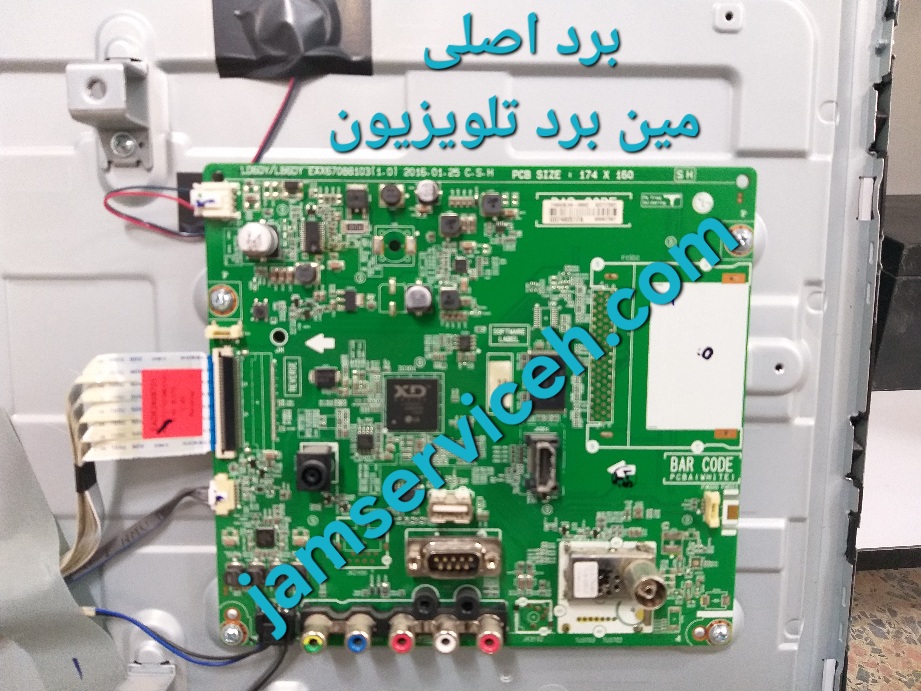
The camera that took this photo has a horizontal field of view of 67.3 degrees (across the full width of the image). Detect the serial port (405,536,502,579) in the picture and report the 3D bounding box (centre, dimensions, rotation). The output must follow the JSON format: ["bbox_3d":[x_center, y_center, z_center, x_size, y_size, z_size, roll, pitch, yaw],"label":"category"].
[{"bbox_3d":[-0.002,0.068,0.224,0.031,0.013,0.015,0,7,0],"label":"serial port"}]

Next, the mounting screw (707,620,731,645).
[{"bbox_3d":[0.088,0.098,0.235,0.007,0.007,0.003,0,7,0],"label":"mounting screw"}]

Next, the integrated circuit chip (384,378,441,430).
[{"bbox_3d":[-0.015,0.019,0.225,0.017,0.017,0.002,0,7,0],"label":"integrated circuit chip"}]

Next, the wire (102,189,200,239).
[{"bbox_3d":[-0.098,-0.042,0.220,0.029,0.015,0.010,0,7,0],"label":"wire"}]

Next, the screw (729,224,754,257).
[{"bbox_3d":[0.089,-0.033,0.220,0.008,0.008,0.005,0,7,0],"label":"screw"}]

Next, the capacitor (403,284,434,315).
[{"bbox_3d":[-0.013,-0.015,0.218,0.008,0.008,0.008,0,7,0],"label":"capacitor"}]

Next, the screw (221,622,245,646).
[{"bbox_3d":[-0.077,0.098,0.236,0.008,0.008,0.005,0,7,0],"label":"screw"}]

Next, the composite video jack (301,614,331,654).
[{"bbox_3d":[-0.047,0.094,0.225,0.009,0.009,0.010,0,7,0],"label":"composite video jack"}]

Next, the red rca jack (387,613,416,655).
[{"bbox_3d":[-0.019,0.094,0.225,0.009,0.009,0.010,0,7,0],"label":"red rca jack"}]

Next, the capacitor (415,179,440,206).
[{"bbox_3d":[-0.010,-0.047,0.214,0.007,0.007,0.006,0,7,0],"label":"capacitor"}]

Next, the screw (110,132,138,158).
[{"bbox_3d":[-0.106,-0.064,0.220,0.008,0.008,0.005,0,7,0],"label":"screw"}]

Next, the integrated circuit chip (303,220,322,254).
[{"bbox_3d":[-0.047,-0.034,0.218,0.006,0.010,0.001,0,7,0],"label":"integrated circuit chip"}]

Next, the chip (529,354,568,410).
[{"bbox_3d":[0.028,0.012,0.225,0.012,0.020,0.001,0,7,0],"label":"chip"}]

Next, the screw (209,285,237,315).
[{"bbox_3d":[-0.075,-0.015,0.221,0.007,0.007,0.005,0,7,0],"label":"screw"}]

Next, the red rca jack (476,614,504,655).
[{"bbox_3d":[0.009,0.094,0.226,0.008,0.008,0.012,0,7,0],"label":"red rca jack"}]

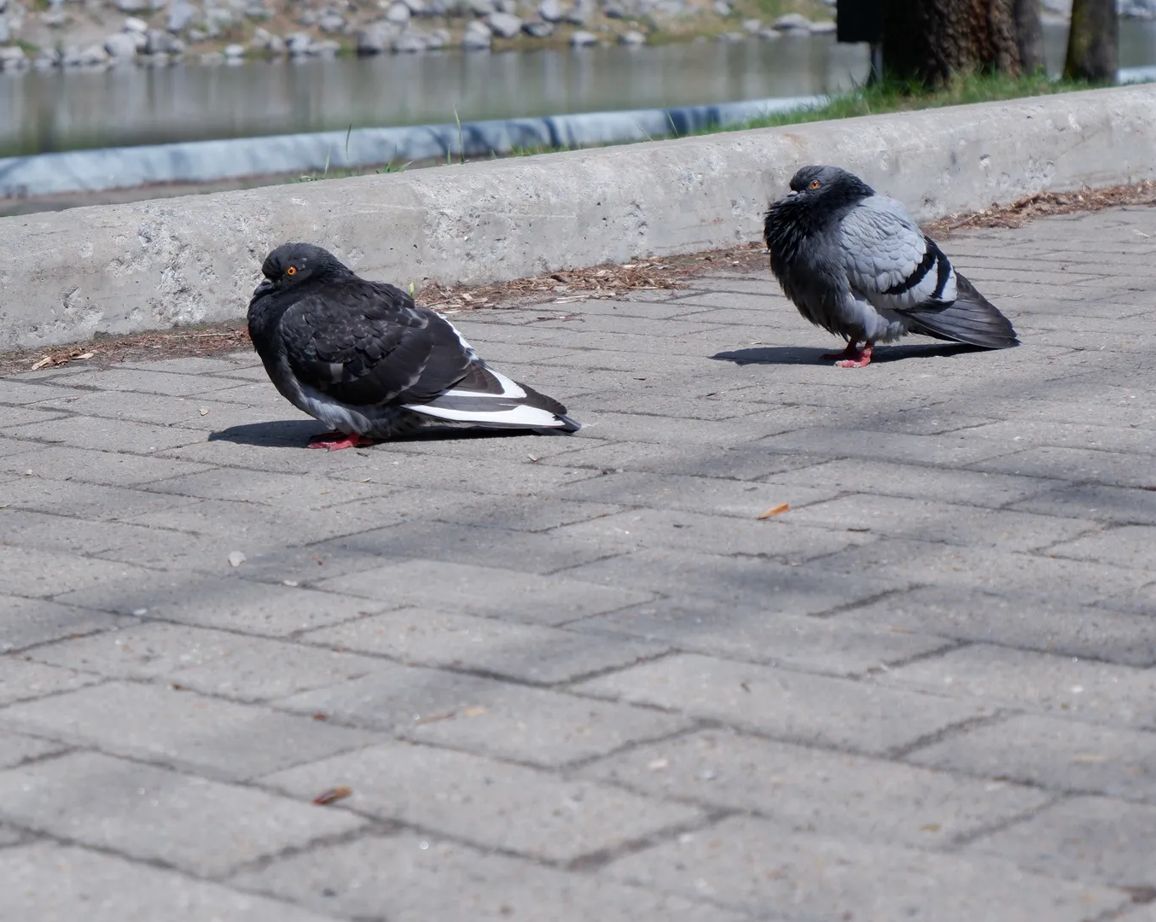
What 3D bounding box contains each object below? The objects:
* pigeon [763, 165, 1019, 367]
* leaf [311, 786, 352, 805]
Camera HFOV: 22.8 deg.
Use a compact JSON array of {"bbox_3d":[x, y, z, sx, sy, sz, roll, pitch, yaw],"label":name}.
[{"bbox_3d":[0.284,-0.184,2.638,0.240,0.177,0.120,-5,10,-19],"label":"pigeon"},{"bbox_3d":[-0.111,0.151,1.293,0.021,0.004,0.008,-8,12,-33],"label":"leaf"}]

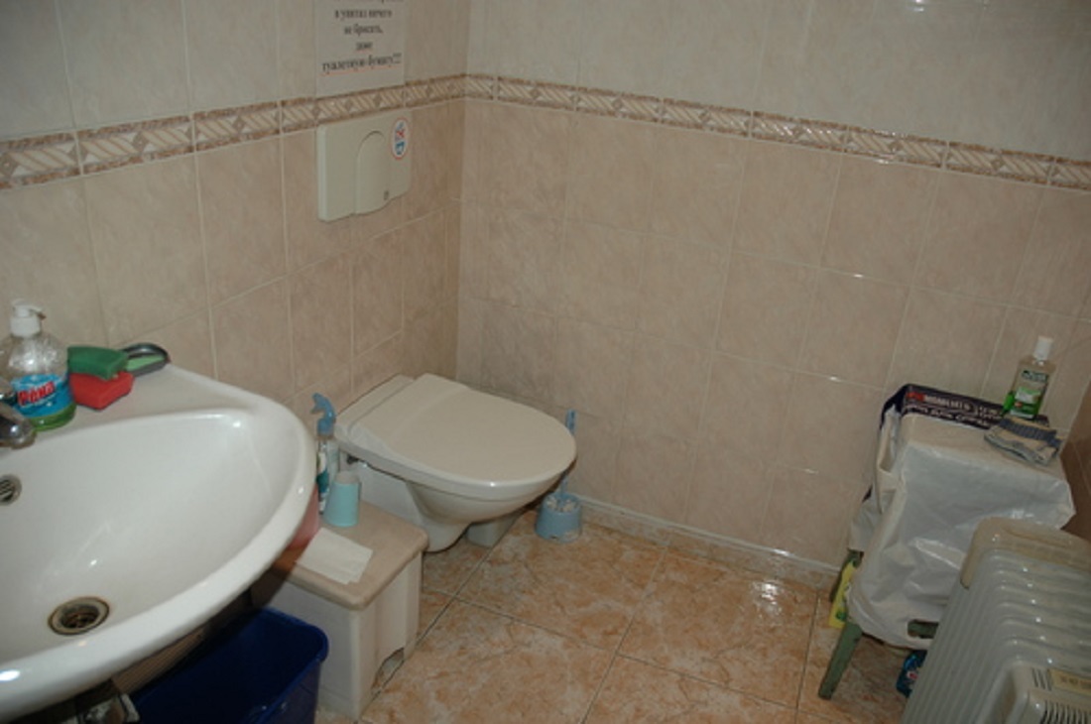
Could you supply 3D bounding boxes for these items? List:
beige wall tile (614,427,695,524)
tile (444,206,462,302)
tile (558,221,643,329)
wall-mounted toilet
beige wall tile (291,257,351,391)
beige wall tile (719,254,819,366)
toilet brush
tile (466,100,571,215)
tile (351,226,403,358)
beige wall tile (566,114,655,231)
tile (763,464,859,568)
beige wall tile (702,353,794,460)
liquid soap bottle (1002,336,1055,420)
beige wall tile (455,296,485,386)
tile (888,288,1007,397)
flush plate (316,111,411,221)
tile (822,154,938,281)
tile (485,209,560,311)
[{"bbox_3d":[0.285,0.294,2.168,0.200,0.247,0.010,14,26,19],"label":"beige wall tile"},{"bbox_3d":[-0.243,-0.282,2.107,0.010,0.250,0.080,14,26,19],"label":"tile"},{"bbox_3d":[0.135,-0.212,2.022,0.200,0.250,0.010,14,26,19],"label":"tile"},{"bbox_3d":[-0.181,0.285,1.841,0.500,0.365,0.370,14,26,19],"label":"wall-mounted toilet"},{"bbox_3d":[-0.443,-0.082,1.617,0.009,0.250,0.200,14,26,18],"label":"beige wall tile"},{"bbox_3d":[0.508,-0.120,1.894,0.200,0.250,0.010,14,26,19],"label":"beige wall tile"},{"bbox_3d":[0.053,0.289,2.175,0.125,0.375,0.125,14,26,19],"label":"toilet brush"},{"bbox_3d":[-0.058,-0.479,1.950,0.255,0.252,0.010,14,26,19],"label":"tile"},{"bbox_3d":[-0.374,-0.159,1.815,0.010,0.250,0.200,14,26,19],"label":"tile"},{"bbox_3d":[0.149,-0.429,1.876,0.200,0.252,0.010,14,26,19],"label":"beige wall tile"},{"bbox_3d":[0.646,0.385,2.026,0.200,0.250,0.010,14,26,19],"label":"tile"},{"bbox_3d":[0.490,0.109,1.999,0.200,0.250,0.010,14,26,19],"label":"beige wall tile"},{"bbox_3d":[0.989,0.032,1.664,0.056,0.168,0.037,9,25,8],"label":"liquid soap bottle"},{"bbox_3d":[-0.201,-0.051,2.196,0.085,0.252,0.010,14,26,19],"label":"beige wall tile"},{"bbox_3d":[0.842,-0.026,1.722,0.200,0.252,0.010,14,26,19],"label":"tile"},{"bbox_3d":[-0.356,-0.403,1.646,0.024,0.175,0.300,14,26,19],"label":"flush plate"},{"bbox_3d":[0.699,-0.296,1.710,0.200,0.250,0.010,14,26,19],"label":"tile"},{"bbox_3d":[-0.054,-0.254,2.047,0.200,0.250,0.009,14,26,18],"label":"tile"}]

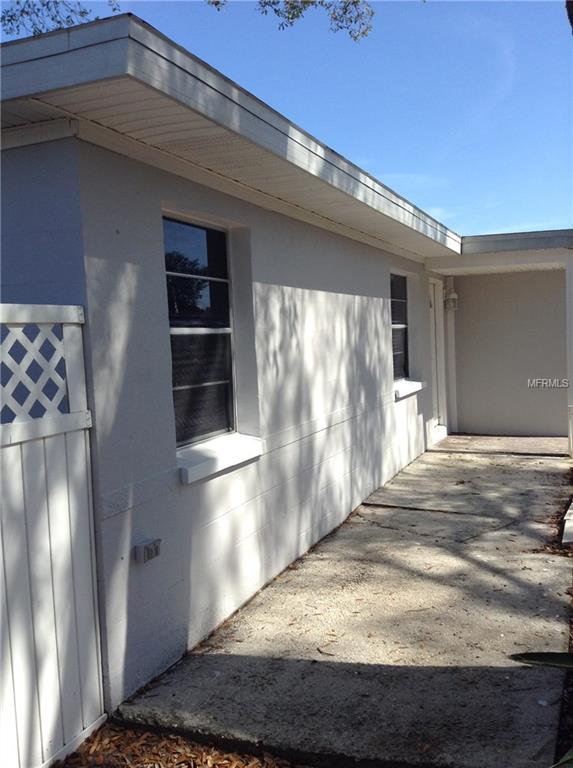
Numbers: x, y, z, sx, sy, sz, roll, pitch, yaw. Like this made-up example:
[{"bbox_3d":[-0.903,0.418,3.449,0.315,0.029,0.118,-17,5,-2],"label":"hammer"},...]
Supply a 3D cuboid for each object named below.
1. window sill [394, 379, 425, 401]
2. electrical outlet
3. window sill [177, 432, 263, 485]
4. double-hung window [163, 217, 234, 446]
[{"bbox_3d":[1.297,0.045,8.041,0.192,0.117,1.254,-1,4,22],"label":"window sill"},{"bbox_3d":[-0.611,0.730,3.220,0.057,0.074,0.123,-1,4,22],"label":"electrical outlet"},{"bbox_3d":[-0.381,0.388,3.969,0.192,0.117,0.937,-1,4,22],"label":"window sill"},{"bbox_3d":[-0.514,-0.280,3.978,0.073,1.190,0.911,-1,4,22],"label":"double-hung window"}]

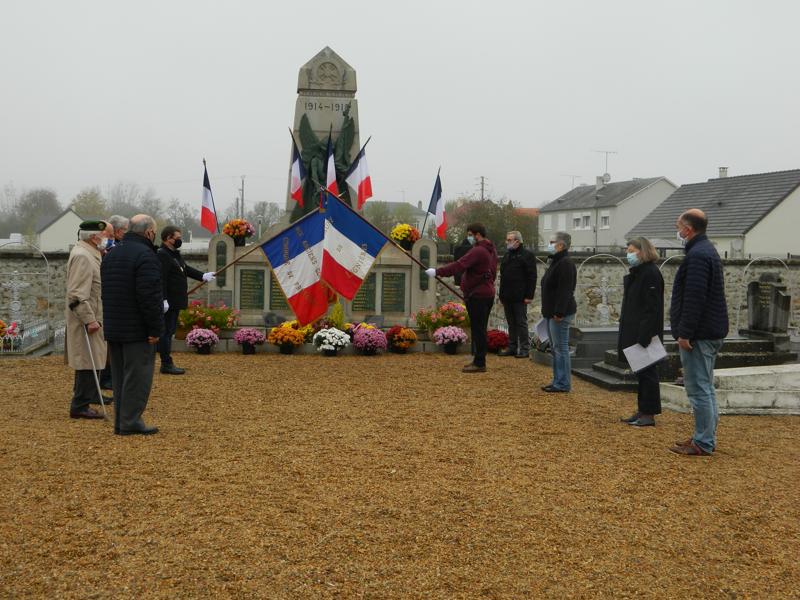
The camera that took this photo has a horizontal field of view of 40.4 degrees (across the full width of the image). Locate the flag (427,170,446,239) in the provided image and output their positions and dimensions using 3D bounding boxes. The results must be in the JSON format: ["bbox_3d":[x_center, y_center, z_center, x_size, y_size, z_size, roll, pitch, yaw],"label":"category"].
[{"bbox_3d":[0.552,-1.392,16.000,0.290,1.002,0.220,1,3,-6],"label":"flag"}]

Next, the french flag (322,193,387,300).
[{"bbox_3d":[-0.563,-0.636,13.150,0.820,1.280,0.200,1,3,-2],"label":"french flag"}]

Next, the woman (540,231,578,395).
[{"bbox_3d":[1.649,0.117,11.300,0.330,1.670,0.470,1,3,-11],"label":"woman"}]

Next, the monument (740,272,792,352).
[{"bbox_3d":[4.184,0.117,12.400,0.220,0.860,1.020,1,3,-4],"label":"monument"}]

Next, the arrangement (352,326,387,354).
[{"bbox_3d":[-0.420,0.578,15.120,0.480,0.380,0.470,0,3,-5],"label":"arrangement"}]

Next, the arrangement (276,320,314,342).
[{"bbox_3d":[-1.496,0.438,15.480,0.540,0.330,0.450,0,3,-5],"label":"arrangement"}]

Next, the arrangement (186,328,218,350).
[{"bbox_3d":[-2.736,0.566,14.970,0.460,0.360,0.450,0,3,-5],"label":"arrangement"}]

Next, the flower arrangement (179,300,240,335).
[{"bbox_3d":[-2.680,0.252,15.200,0.840,0.490,0.420,1,3,-6],"label":"flower arrangement"}]

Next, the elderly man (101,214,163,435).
[{"bbox_3d":[-2.058,0.184,8.420,0.340,1.694,0.520,-1,3,-39],"label":"elderly man"}]

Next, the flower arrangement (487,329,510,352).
[{"bbox_3d":[1.355,0.576,15.250,0.430,0.350,0.420,1,3,0],"label":"flower arrangement"}]

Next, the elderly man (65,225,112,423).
[{"bbox_3d":[-2.704,0.159,9.400,0.400,1.690,0.500,0,3,-17],"label":"elderly man"}]

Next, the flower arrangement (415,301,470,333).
[{"bbox_3d":[0.610,0.255,15.400,0.860,0.500,0.500,1,3,3],"label":"flower arrangement"}]

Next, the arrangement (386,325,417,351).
[{"bbox_3d":[0.025,0.572,15.250,0.430,0.380,0.420,0,3,-5],"label":"arrangement"}]

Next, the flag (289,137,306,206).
[{"bbox_3d":[-1.491,-1.884,15.800,0.280,1.050,0.270,1,3,6],"label":"flag"}]

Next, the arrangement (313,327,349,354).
[{"bbox_3d":[-0.951,0.573,15.080,0.510,0.380,0.500,0,3,-5],"label":"arrangement"}]

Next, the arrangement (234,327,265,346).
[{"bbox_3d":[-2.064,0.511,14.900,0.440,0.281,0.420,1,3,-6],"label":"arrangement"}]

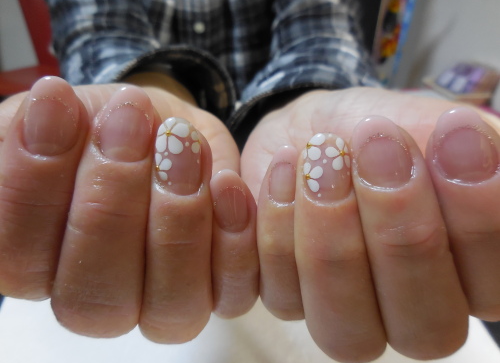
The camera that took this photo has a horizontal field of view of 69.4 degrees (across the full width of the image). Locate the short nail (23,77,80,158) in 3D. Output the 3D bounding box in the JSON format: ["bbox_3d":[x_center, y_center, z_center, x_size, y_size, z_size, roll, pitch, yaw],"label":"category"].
[{"bbox_3d":[-0.046,-0.015,0.083,0.012,0.018,0.005,8,-11,-18],"label":"short nail"}]

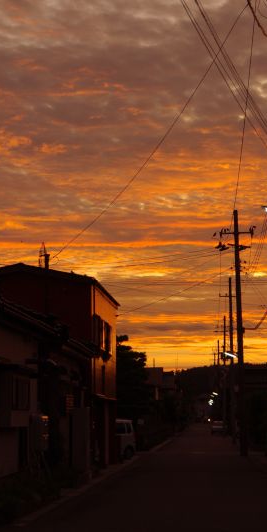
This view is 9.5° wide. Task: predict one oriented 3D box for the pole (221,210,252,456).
[{"bbox_3d":[4.819,3.055,72.546,1.400,11.100,0.600,-1,-6,2],"label":"pole"}]

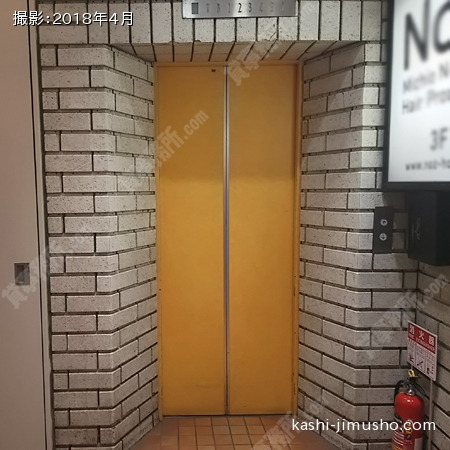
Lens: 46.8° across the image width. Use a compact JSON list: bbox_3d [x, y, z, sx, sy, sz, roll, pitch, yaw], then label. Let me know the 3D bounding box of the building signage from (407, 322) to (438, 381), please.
[{"bbox_3d":[0.931,0.591,2.460,0.010,0.209,0.246,-1,6,-10],"label":"building signage"}]

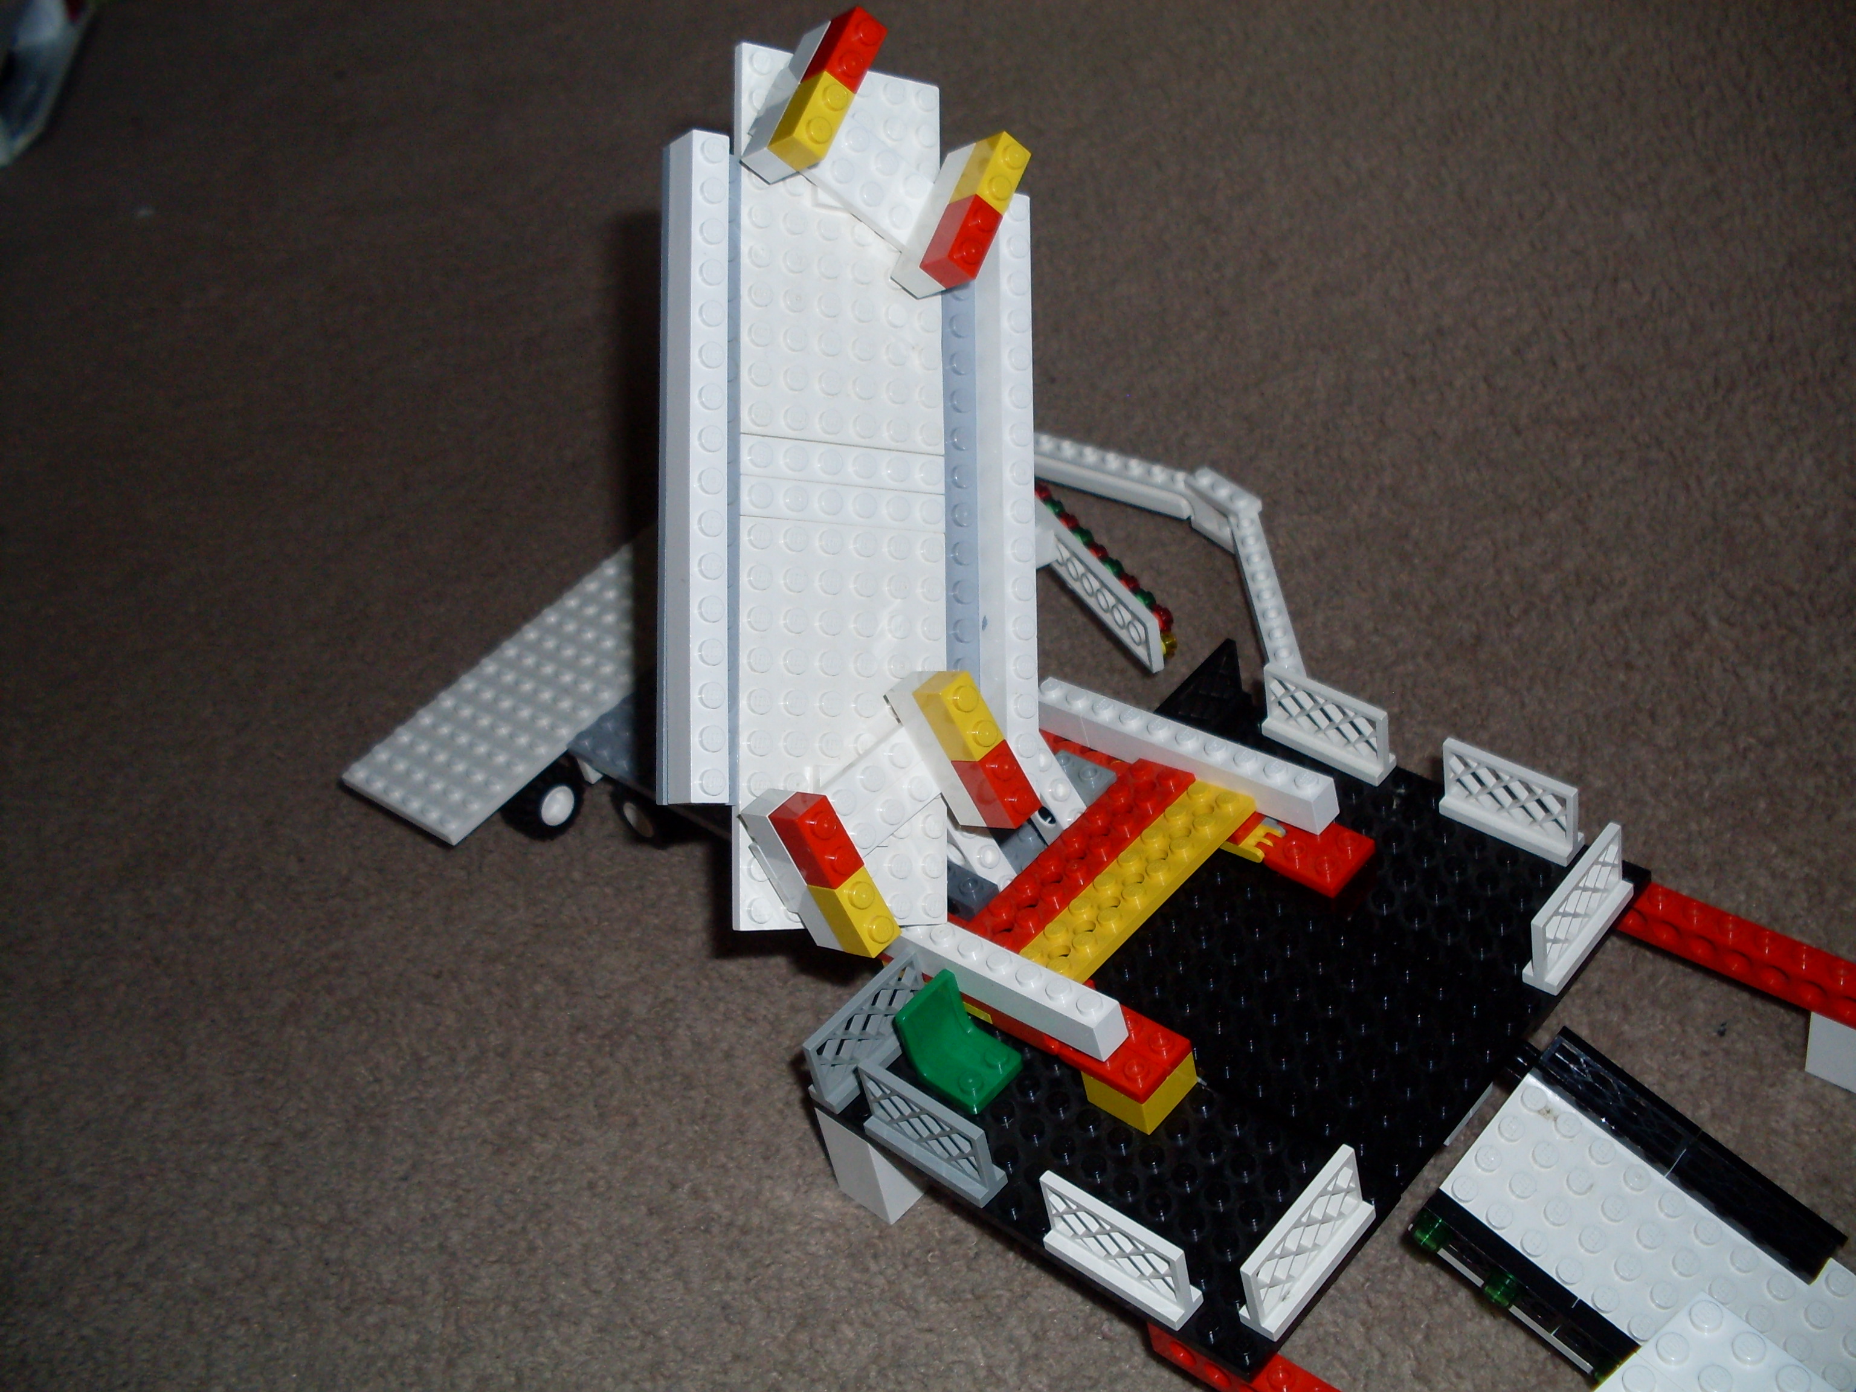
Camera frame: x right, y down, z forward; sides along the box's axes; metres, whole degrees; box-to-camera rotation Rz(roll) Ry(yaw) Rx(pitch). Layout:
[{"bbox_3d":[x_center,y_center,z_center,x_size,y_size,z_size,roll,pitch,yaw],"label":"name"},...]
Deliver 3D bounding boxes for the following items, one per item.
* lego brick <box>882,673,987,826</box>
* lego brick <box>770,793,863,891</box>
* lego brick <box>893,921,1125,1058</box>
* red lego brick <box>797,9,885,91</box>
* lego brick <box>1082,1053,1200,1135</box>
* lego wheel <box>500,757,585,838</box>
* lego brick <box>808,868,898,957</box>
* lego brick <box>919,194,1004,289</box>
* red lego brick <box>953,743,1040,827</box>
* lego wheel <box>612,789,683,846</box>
[{"bbox_3d":[0.005,0.010,0.408,0.008,0.032,0.011,-41,23,-28],"label":"lego brick"},{"bbox_3d":[-0.020,0.027,0.381,0.008,0.016,0.011,-41,23,-28],"label":"lego brick"},{"bbox_3d":[0.013,0.057,0.420,0.065,0.011,0.008,21,51,41],"label":"lego brick"},{"bbox_3d":[-0.016,-0.125,0.398,0.011,0.008,0.016,-4,58,54],"label":"red lego brick"},{"bbox_3d":[0.043,0.077,0.414,0.016,0.010,0.016,24,52,37],"label":"lego brick"},{"bbox_3d":[-0.105,0.028,0.555,0.012,0.022,0.022,22,52,35],"label":"lego wheel"},{"bbox_3d":[-0.013,0.040,0.386,0.008,0.016,0.011,-41,23,-28],"label":"lego brick"},{"bbox_3d":[0.007,-0.092,0.413,0.011,0.008,0.016,-4,57,54],"label":"lego brick"},{"bbox_3d":[0.014,0.018,0.412,0.008,0.016,0.011,-40,20,-31],"label":"red lego brick"},{"bbox_3d":[-0.073,0.030,0.546,0.021,0.021,0.012,24,52,36],"label":"lego wheel"}]

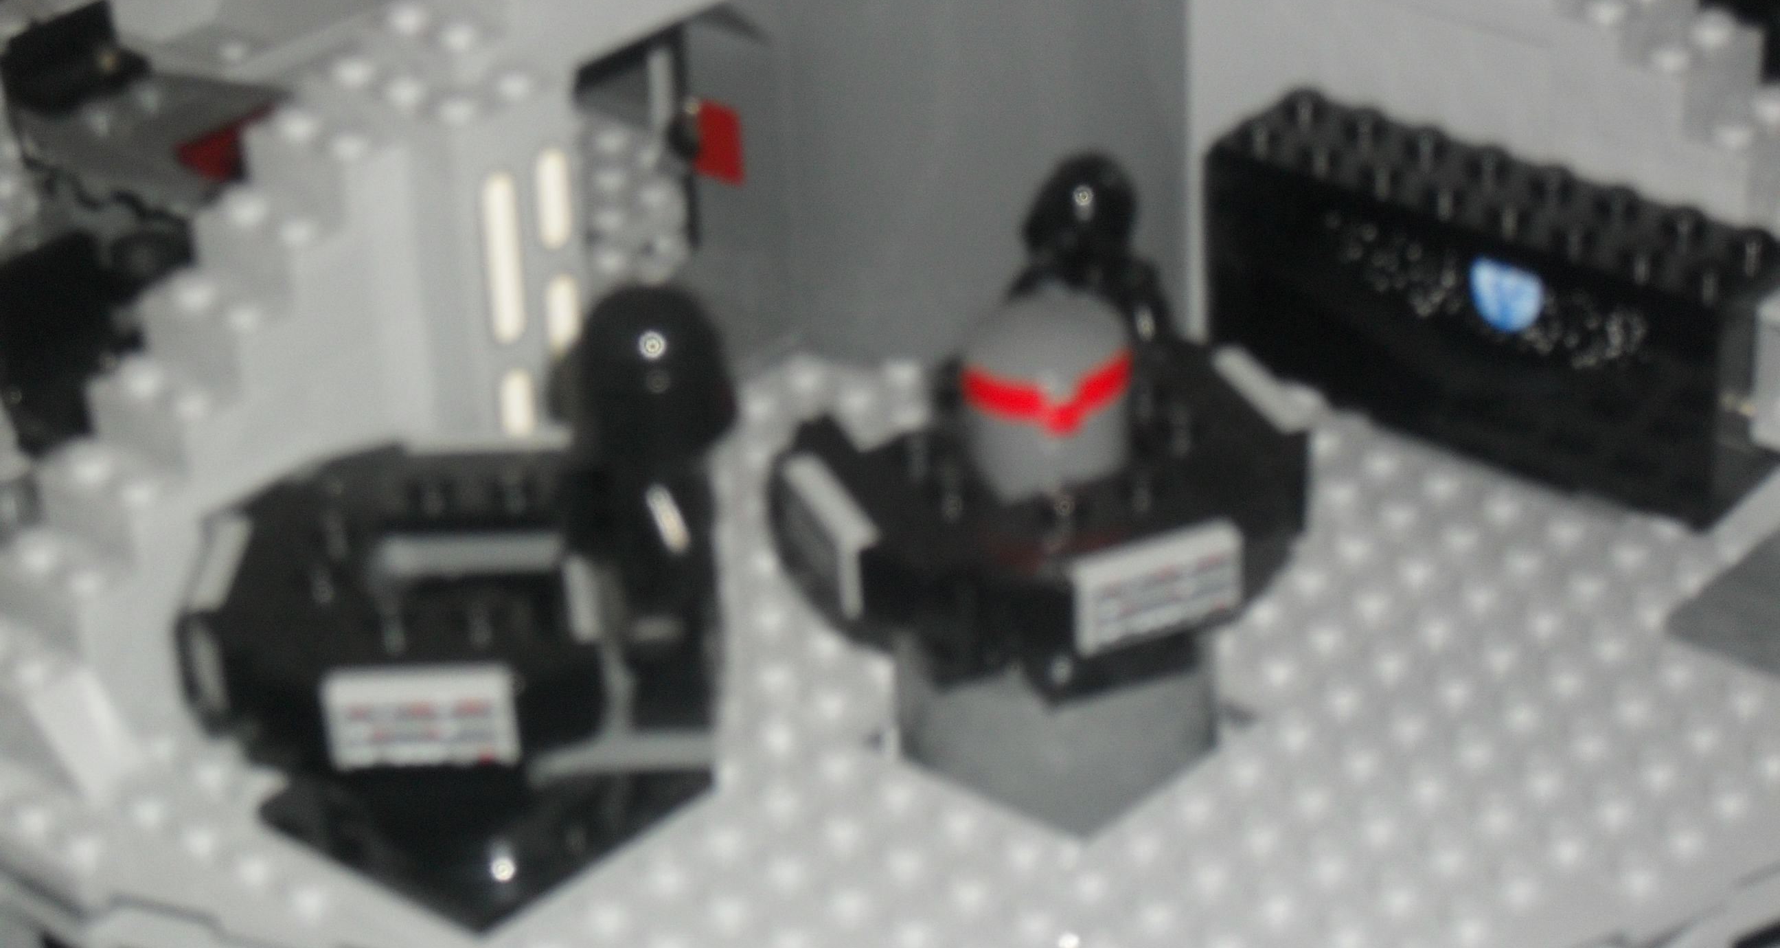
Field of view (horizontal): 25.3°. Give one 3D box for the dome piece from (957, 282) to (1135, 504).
[{"bbox_3d":[0.015,-0.009,0.380,0.016,0.016,0.016,-2,30,1],"label":"dome piece"}]

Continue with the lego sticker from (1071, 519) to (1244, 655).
[{"bbox_3d":[0.024,0.011,0.368,0.016,0.008,0.003,-14,32,-17],"label":"lego sticker"}]

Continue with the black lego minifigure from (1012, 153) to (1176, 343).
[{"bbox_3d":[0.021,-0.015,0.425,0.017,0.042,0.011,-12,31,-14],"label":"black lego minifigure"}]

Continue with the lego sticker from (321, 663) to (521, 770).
[{"bbox_3d":[-0.042,0.022,0.357,0.016,0.008,0.003,-3,30,1],"label":"lego sticker"}]

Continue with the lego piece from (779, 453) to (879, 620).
[{"bbox_3d":[-0.006,0.006,0.372,0.003,0.008,0.016,-13,32,-17],"label":"lego piece"}]

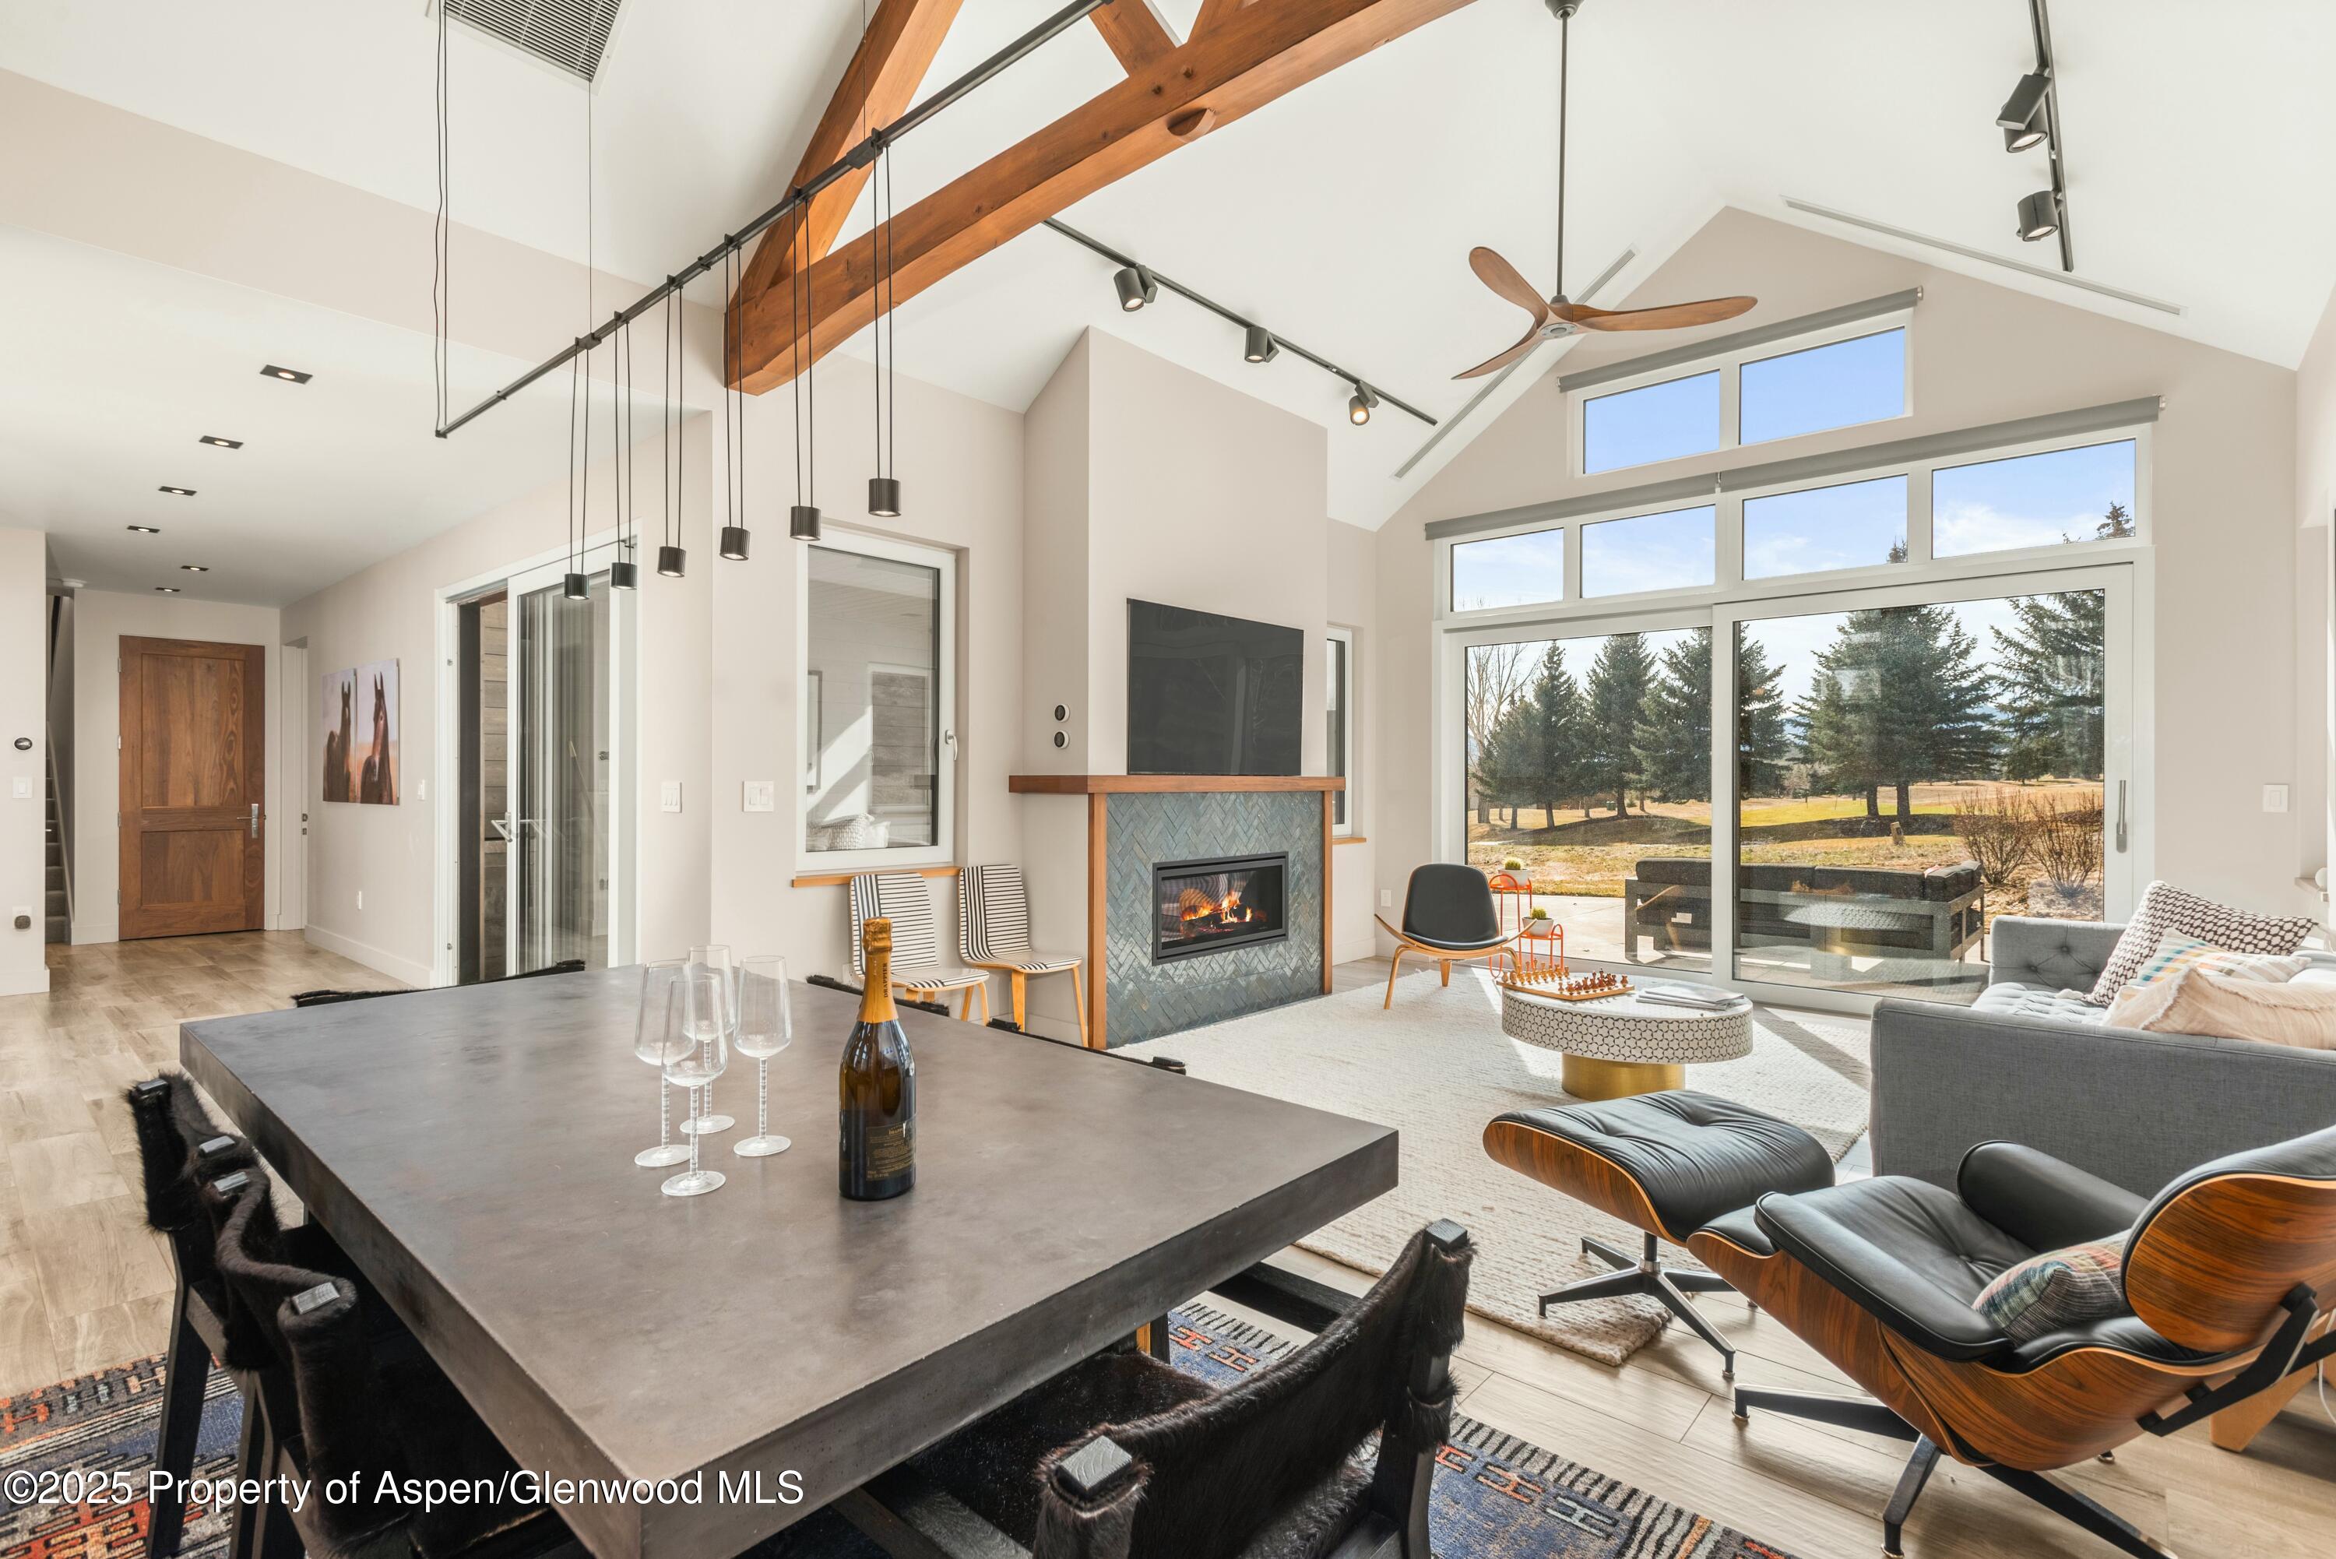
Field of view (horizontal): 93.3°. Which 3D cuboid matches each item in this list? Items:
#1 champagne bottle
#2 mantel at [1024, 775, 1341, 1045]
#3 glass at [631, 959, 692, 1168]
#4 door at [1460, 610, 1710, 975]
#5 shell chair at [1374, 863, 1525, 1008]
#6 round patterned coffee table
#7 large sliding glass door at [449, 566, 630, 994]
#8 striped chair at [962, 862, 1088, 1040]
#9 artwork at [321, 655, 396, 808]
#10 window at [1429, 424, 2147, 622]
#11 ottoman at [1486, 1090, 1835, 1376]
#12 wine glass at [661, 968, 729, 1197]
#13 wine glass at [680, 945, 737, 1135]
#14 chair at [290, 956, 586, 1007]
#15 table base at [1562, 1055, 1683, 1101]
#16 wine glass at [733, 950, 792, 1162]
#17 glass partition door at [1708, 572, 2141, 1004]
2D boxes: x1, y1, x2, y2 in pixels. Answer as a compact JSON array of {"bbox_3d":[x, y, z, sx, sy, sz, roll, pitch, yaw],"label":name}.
[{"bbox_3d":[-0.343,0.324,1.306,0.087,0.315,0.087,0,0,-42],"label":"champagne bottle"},{"bbox_3d":[0.170,0.638,6.039,0.520,1.300,2.170,0,0,42],"label":"mantel"},{"bbox_3d":[-0.661,0.367,1.447,0.073,0.255,0.073,0,0,42],"label":"glass"},{"bbox_3d":[2.600,0.111,7.057,1.740,2.270,0.100,0,0,42],"label":"door"},{"bbox_3d":[1.660,0.884,6.332,0.910,0.740,0.810,0,0,12],"label":"shell chair"},{"bbox_3d":[1.844,1.071,4.469,0.930,0.400,0.930,0,0,0],"label":"round patterned coffee table"},{"bbox_3d":[-3.356,0.102,5.825,2.520,2.370,0.120,0,0,42],"label":"large sliding glass door"},{"bbox_3d":[-0.644,0.850,4.989,0.530,0.870,0.440,0,0,42],"label":"striped chair"},{"bbox_3d":[-5.777,-0.312,7.874,2.050,0.960,0.040,0,0,42],"label":"artwork"},{"bbox_3d":[3.224,-1.366,6.361,3.660,0.580,0.100,0,0,42],"label":"window"},{"bbox_3d":[1.158,1.053,2.628,0.630,0.420,0.530,0,0,-30],"label":"ottoman"},{"bbox_3d":[-0.564,0.360,1.315,0.072,0.243,0.072,0,0,42],"label":"wine glass"},{"bbox_3d":[-0.641,0.360,1.539,0.072,0.243,0.072,0,0,42],"label":"wine glass"},{"bbox_3d":[-1.560,0.869,2.522,0.560,0.780,0.600,0,0,42],"label":"chair"},{"bbox_3d":[1.844,1.153,4.468,0.456,0.235,0.456,0,0,42],"label":"table base"},{"bbox_3d":[-0.545,0.368,1.486,0.073,0.252,0.073,0,0,42],"label":"wine glass"},{"bbox_3d":[3.840,0.124,5.778,1.820,2.260,0.080,0,0,42],"label":"glass partition door"}]

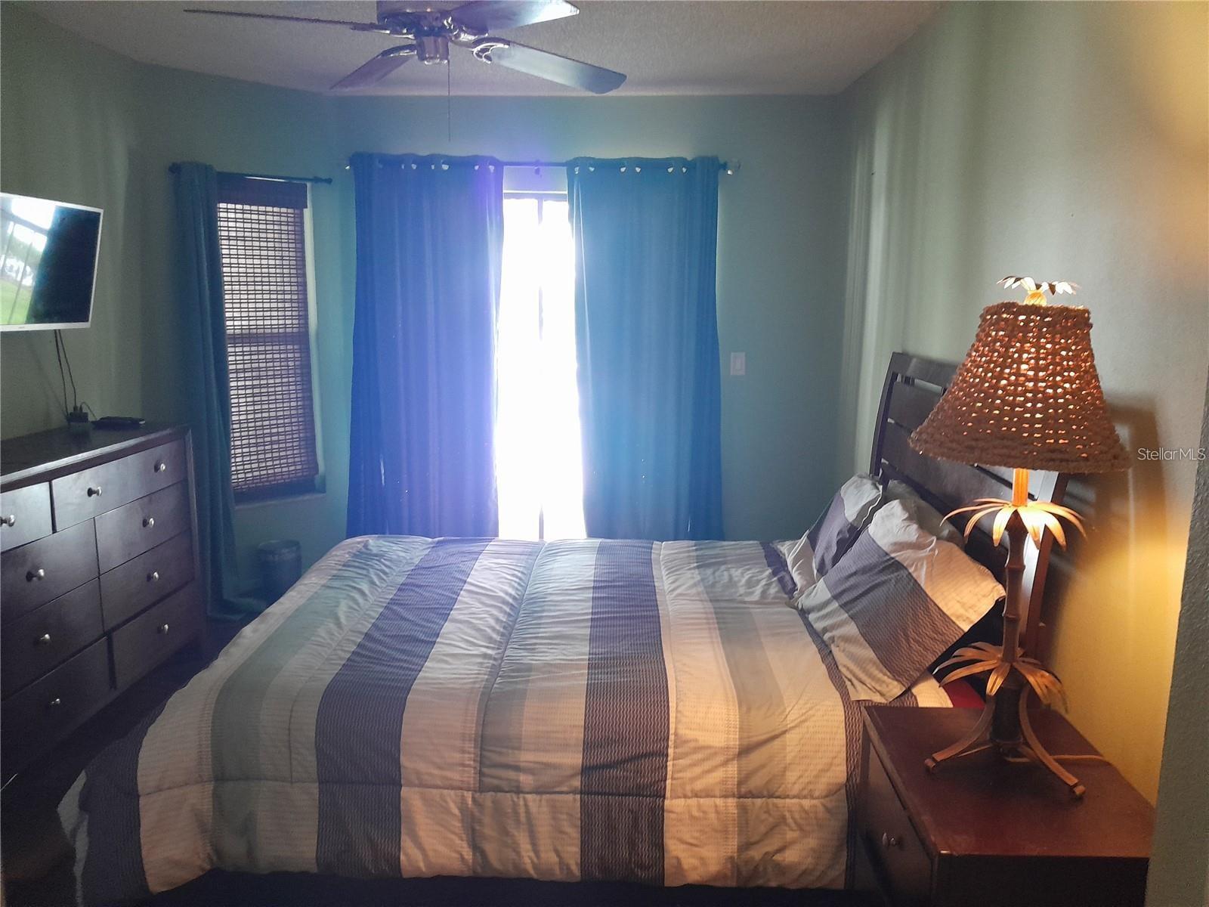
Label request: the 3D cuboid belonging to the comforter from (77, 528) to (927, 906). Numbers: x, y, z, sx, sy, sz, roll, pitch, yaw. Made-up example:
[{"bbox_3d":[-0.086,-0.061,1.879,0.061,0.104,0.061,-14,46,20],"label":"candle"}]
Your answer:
[{"bbox_3d":[-0.195,0.628,2.763,1.930,0.450,1.640,0,9,1],"label":"comforter"}]

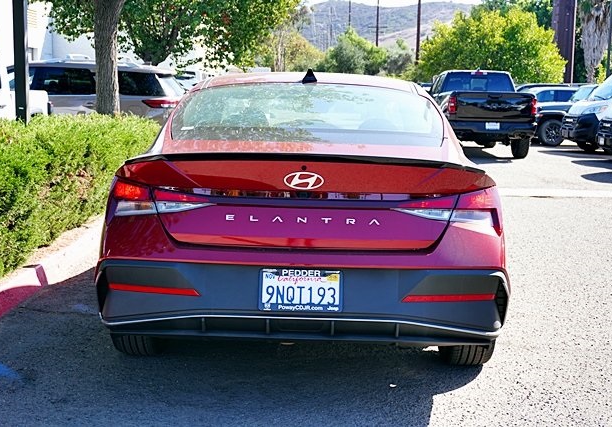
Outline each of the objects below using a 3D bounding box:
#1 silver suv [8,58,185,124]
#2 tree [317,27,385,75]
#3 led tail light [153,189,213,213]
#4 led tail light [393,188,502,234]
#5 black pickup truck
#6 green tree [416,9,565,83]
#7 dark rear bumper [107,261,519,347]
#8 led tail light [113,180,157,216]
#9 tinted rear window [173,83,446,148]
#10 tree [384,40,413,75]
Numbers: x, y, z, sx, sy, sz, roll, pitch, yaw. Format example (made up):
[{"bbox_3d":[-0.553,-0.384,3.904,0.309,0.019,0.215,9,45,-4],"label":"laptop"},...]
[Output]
[{"bbox_3d":[-4.660,-1.779,15.214,5.050,1.780,1.970,1,8,0],"label":"silver suv"},{"bbox_3d":[3.028,-9.424,57.244,4.700,5.983,4.700,1,8,0],"label":"tree"},{"bbox_3d":[-0.451,-0.045,3.174,0.254,0.095,0.059,3,8,13],"label":"led tail light"},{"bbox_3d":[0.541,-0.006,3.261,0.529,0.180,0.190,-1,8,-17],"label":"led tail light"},{"bbox_3d":[4.090,-2.469,21.096,2.070,1.970,5.900,1,8,1],"label":"black pickup truck"},{"bbox_3d":[8.383,-6.627,39.441,6.900,5.475,6.900,1,8,0],"label":"green tree"},{"bbox_3d":[-0.015,0.332,3.315,1.700,0.350,0.430,1,8,1],"label":"dark rear bumper"},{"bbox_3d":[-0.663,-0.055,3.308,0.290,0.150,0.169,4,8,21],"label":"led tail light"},{"bbox_3d":[0.013,-0.435,3.992,1.230,0.120,0.929,1,24,1],"label":"tinted rear window"},{"bbox_3d":[6.671,-9.730,61.227,3.000,5.687,3.000,1,8,0],"label":"tree"}]

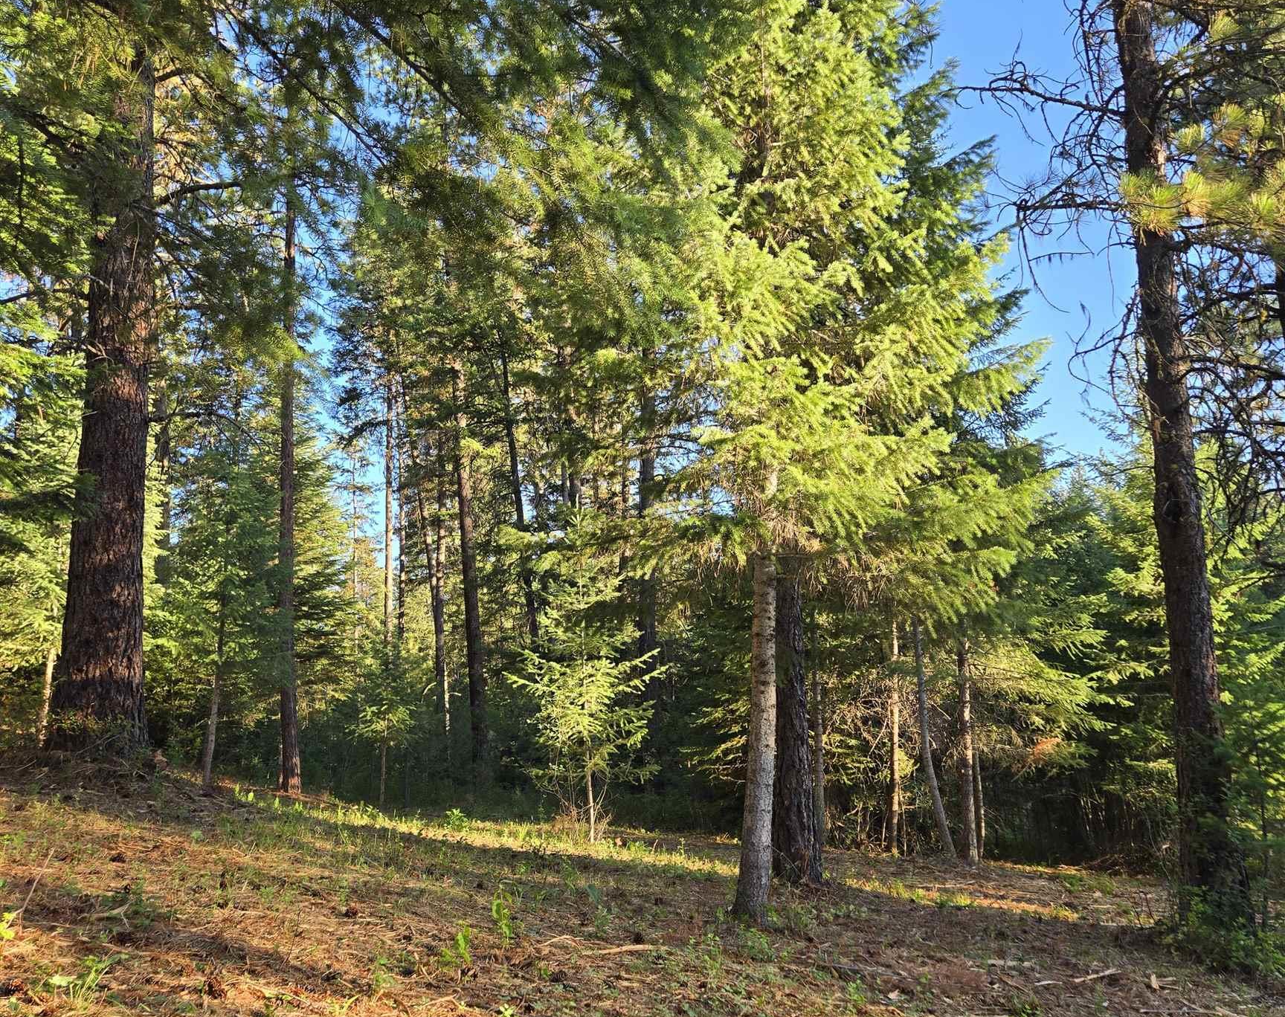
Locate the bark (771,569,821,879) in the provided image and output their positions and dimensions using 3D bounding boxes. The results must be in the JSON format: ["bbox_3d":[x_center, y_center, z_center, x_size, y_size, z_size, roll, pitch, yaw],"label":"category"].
[{"bbox_3d":[1.100,1.577,8.430,0.310,2.320,0.310,-2,-6,7],"label":"bark"}]

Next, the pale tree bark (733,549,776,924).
[{"bbox_3d":[0.738,1.420,7.220,0.220,2.330,0.220,2,-6,6],"label":"pale tree bark"}]

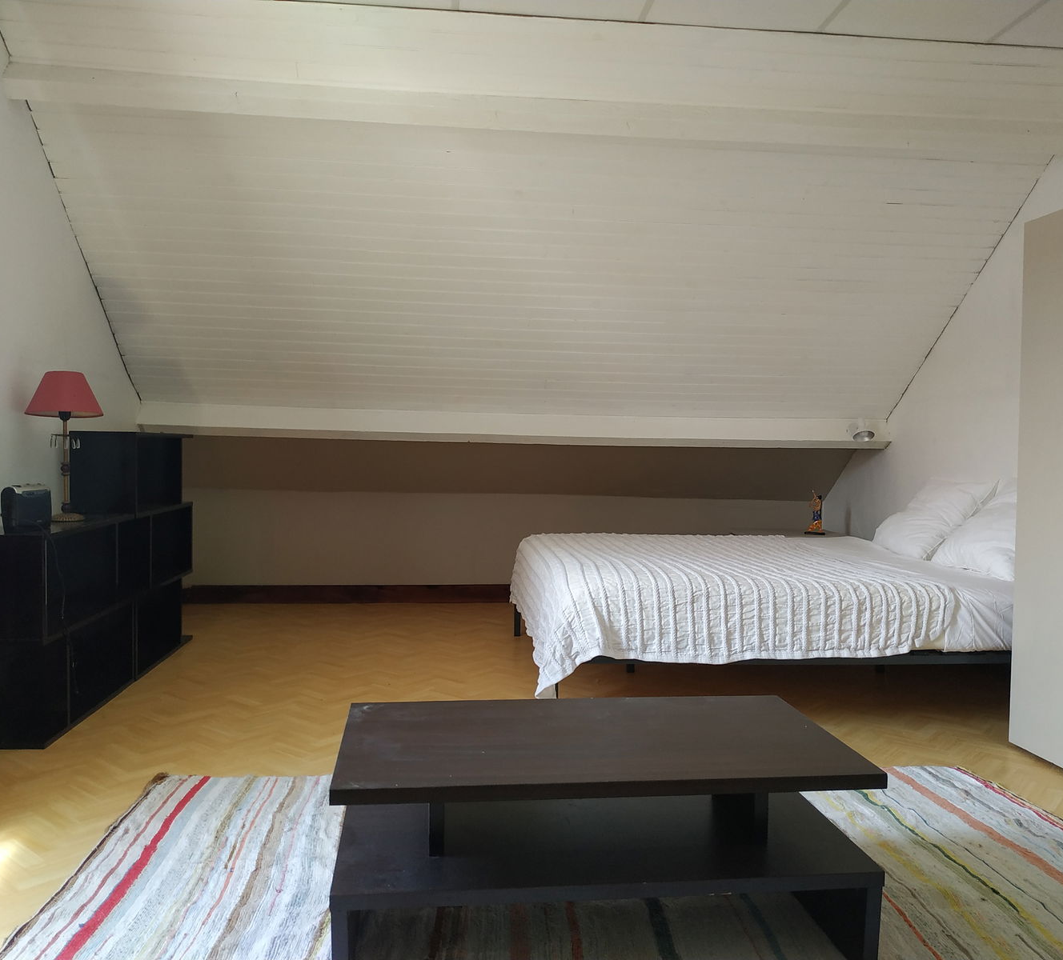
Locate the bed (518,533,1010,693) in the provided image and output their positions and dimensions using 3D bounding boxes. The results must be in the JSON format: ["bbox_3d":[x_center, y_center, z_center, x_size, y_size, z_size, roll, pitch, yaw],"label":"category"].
[{"bbox_3d":[1.010,0.595,3.982,2.102,0.538,1.670,1,2,-6],"label":"bed"}]

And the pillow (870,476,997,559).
[{"bbox_3d":[1.884,0.169,4.182,0.178,0.470,0.643,44,3,0],"label":"pillow"}]

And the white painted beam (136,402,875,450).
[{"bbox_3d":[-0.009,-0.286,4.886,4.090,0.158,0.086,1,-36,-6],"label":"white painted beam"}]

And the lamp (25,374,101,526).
[{"bbox_3d":[-1.742,-0.131,3.324,0.278,0.552,0.278,1,2,-6],"label":"lamp"}]

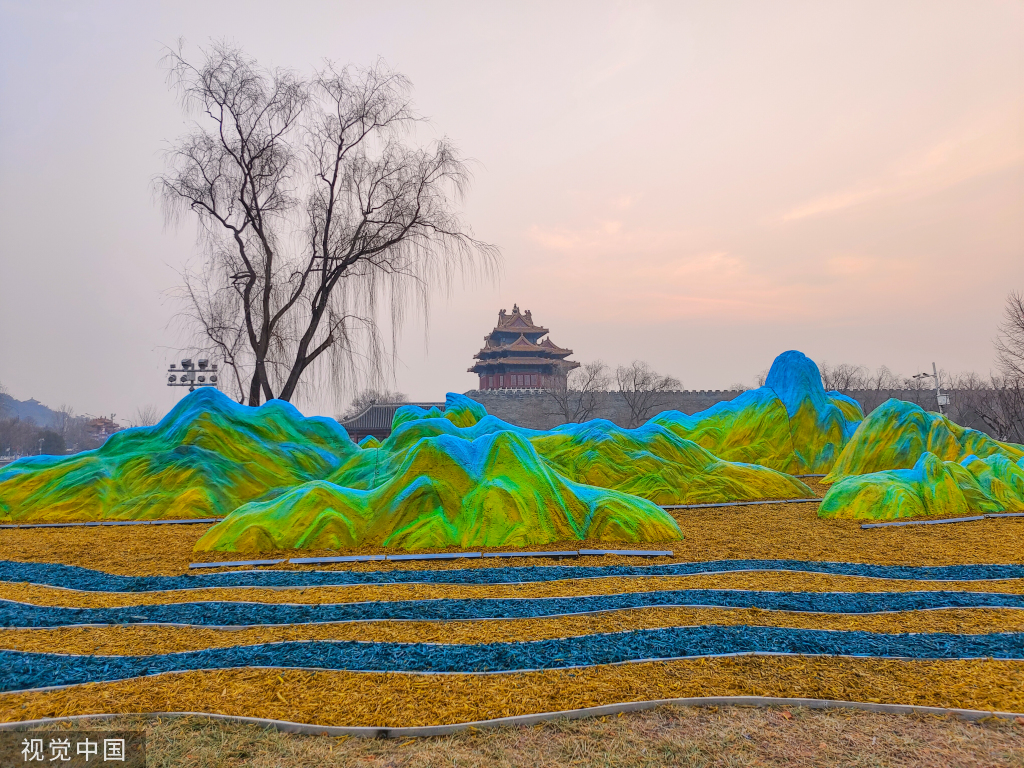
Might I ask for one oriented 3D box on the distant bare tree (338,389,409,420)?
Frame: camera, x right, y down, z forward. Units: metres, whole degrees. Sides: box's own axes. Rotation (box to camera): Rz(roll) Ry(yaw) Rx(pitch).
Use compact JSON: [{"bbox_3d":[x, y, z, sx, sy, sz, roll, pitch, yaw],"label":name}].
[{"bbox_3d":[-25.628,6.615,125.000,12.000,11.610,11.000,-1,-5,0],"label":"distant bare tree"}]

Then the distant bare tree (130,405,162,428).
[{"bbox_3d":[-72.392,9.252,134.788,8.000,10.400,7.500,-1,-5,0],"label":"distant bare tree"}]

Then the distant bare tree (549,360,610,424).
[{"bbox_3d":[9.429,3.299,95.072,8.940,13.260,8.500,-1,-5,0],"label":"distant bare tree"}]

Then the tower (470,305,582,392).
[{"bbox_3d":[2.473,-6.244,128.055,20.000,17.690,20.000,0,-5,-10],"label":"tower"}]

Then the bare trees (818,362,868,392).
[{"bbox_3d":[56.030,3.220,115.000,9.000,13.790,8.500,-1,-5,0],"label":"bare trees"}]

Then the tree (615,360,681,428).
[{"bbox_3d":[19.328,3.266,96.068,9.310,13.260,8.800,-1,-5,0],"label":"tree"}]

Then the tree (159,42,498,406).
[{"bbox_3d":[-6.564,-4.284,23.981,11.700,16.140,10.500,-1,-5,0],"label":"tree"}]

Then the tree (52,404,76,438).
[{"bbox_3d":[-121.831,12.520,184.747,7.000,13.930,7.000,-1,-5,0],"label":"tree"}]

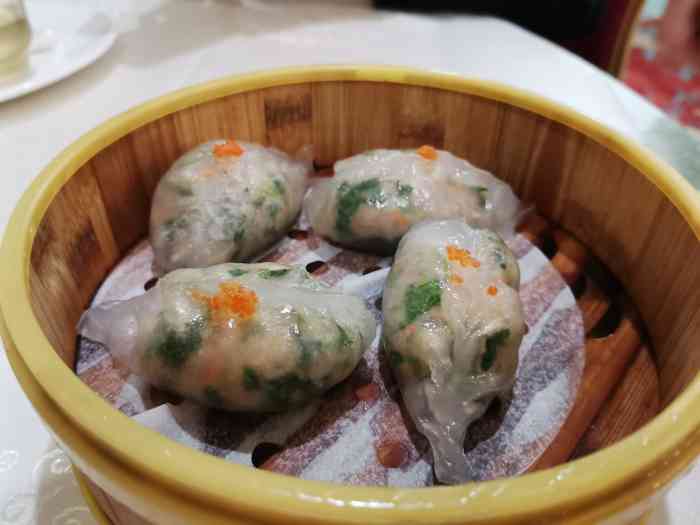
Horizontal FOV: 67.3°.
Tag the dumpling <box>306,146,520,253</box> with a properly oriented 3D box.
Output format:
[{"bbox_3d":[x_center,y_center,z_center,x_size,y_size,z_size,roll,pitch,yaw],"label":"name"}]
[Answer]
[{"bbox_3d":[0.020,-0.020,0.166,0.068,0.028,0.035,4,40,3],"label":"dumpling"}]

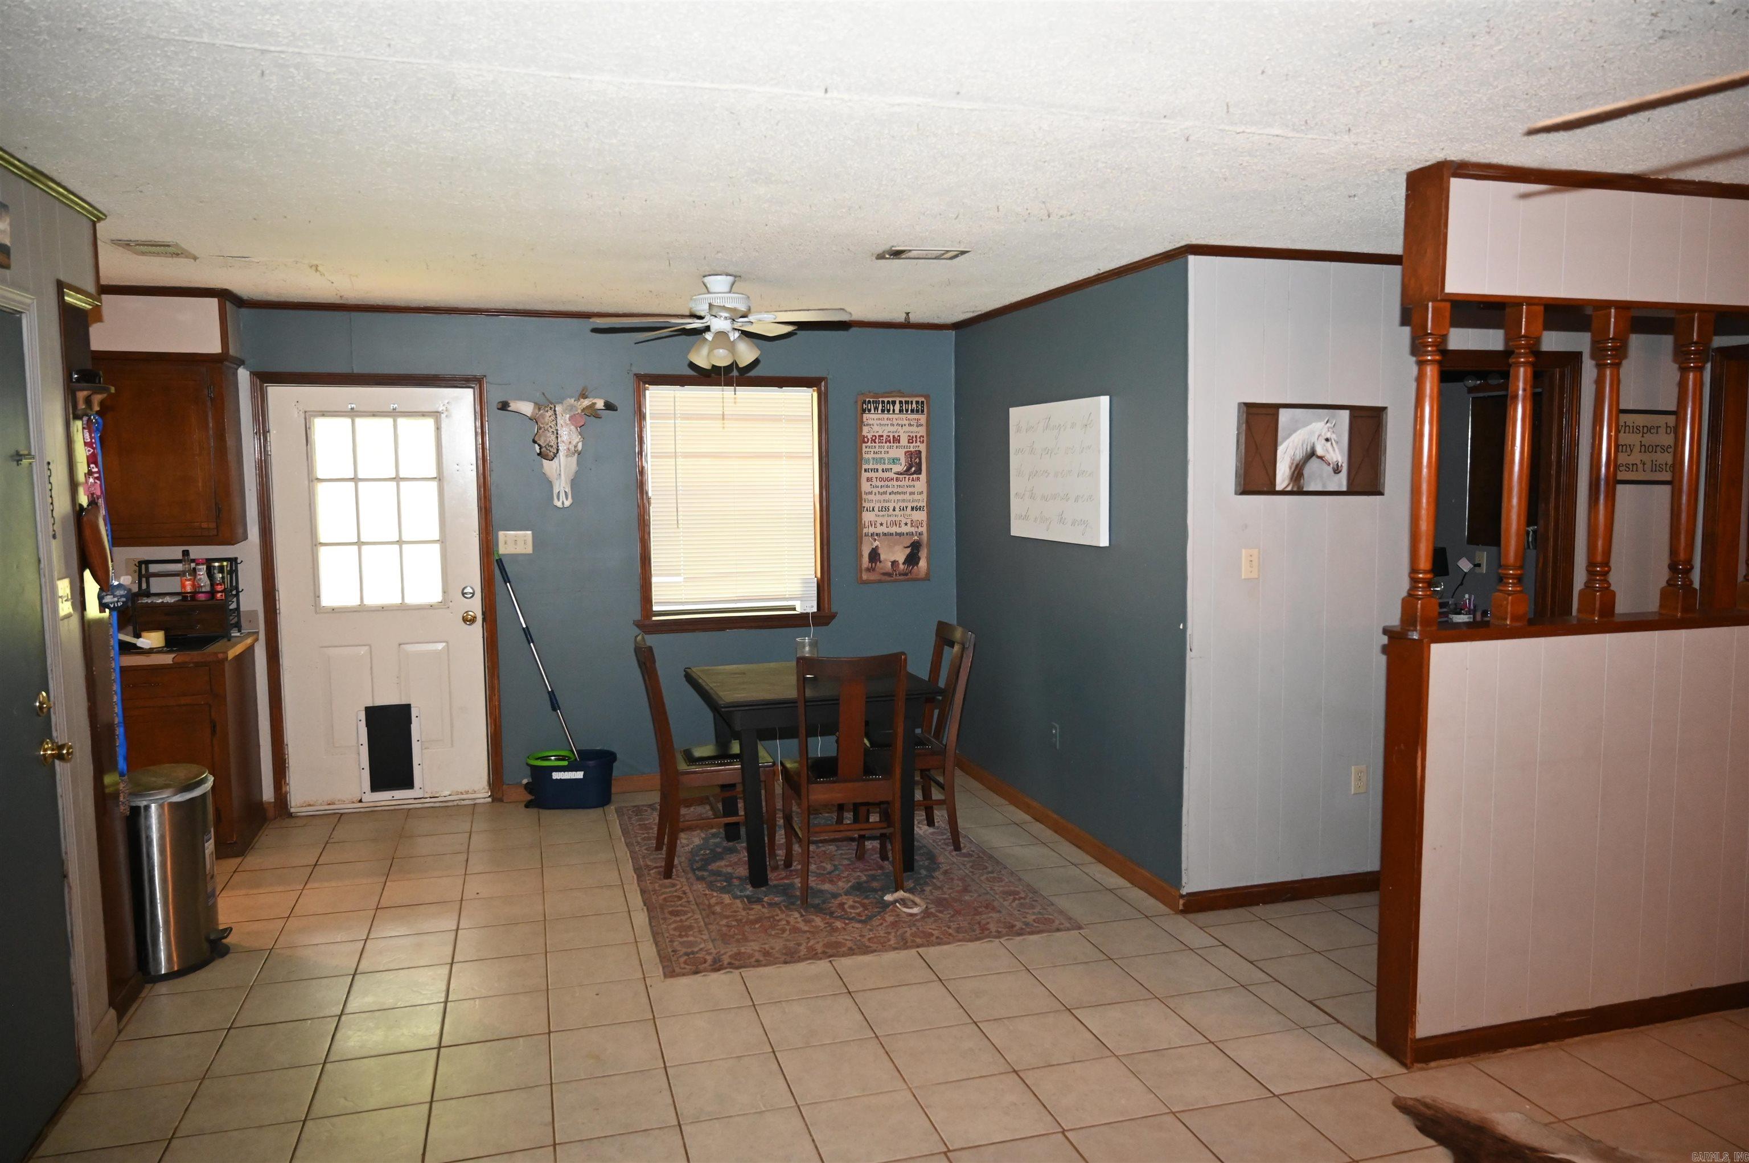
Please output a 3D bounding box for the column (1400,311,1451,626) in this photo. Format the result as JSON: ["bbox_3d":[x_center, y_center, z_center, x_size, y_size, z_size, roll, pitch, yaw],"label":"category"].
[{"bbox_3d":[1.474,-0.299,3.116,0.065,0.873,0.065,-2,5,-16],"label":"column"}]

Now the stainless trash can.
[{"bbox_3d":[-2.358,0.970,3.908,0.330,0.640,0.300,-3,6,-30],"label":"stainless trash can"}]

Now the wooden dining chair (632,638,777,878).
[{"bbox_3d":[-0.722,0.712,4.906,0.565,0.960,0.430,-2,5,-16],"label":"wooden dining chair"}]

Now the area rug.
[{"bbox_3d":[-0.260,1.184,5.012,1.510,0.010,2.100,-2,5,-16],"label":"area rug"}]

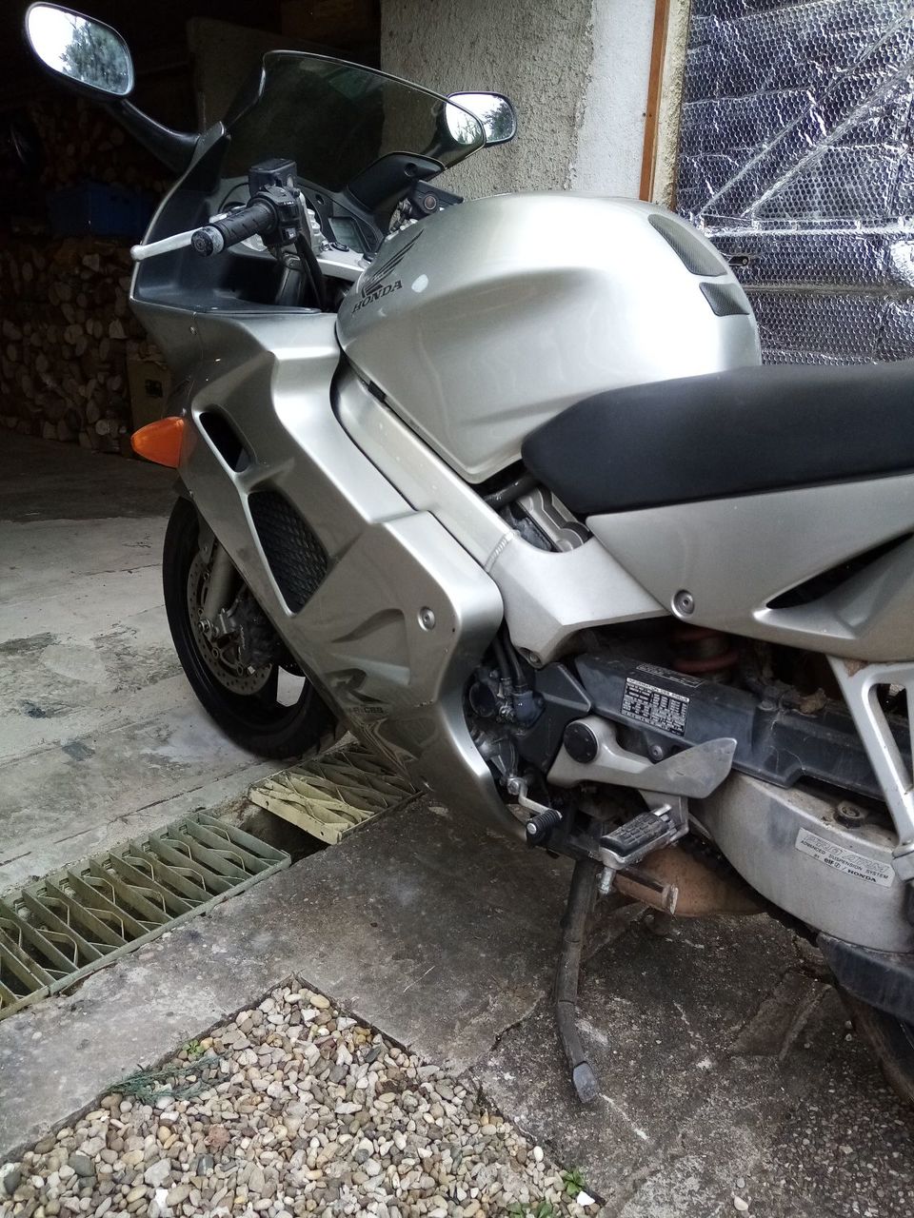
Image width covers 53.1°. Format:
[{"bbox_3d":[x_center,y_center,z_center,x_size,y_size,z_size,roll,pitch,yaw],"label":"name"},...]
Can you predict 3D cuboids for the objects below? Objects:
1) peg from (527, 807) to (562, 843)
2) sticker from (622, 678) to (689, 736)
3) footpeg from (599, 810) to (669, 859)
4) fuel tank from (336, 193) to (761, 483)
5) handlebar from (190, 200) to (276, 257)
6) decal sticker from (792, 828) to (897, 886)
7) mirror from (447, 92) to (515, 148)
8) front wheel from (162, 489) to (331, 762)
[{"bbox_3d":[0.108,0.262,1.126,0.027,0.027,0.048,18,26,38],"label":"peg"},{"bbox_3d":[0.231,0.114,1.068,0.086,0.050,0.003,18,26,38],"label":"sticker"},{"bbox_3d":[0.198,0.255,1.006,0.038,0.028,0.082,18,26,38],"label":"footpeg"},{"bbox_3d":[0.121,-0.356,1.179,0.570,0.340,0.360,18,26,38],"label":"fuel tank"},{"bbox_3d":[-0.260,-0.455,1.087,0.040,0.040,0.150,10,38,22],"label":"handlebar"},{"bbox_3d":[0.391,0.251,0.932,0.098,0.027,0.003,18,26,38],"label":"decal sticker"},{"bbox_3d":[0.032,-0.860,1.614,0.160,0.085,0.060,-12,24,-32],"label":"mirror"},{"bbox_3d":[-0.392,0.010,1.798,0.600,0.600,0.125,20,26,41],"label":"front wheel"}]

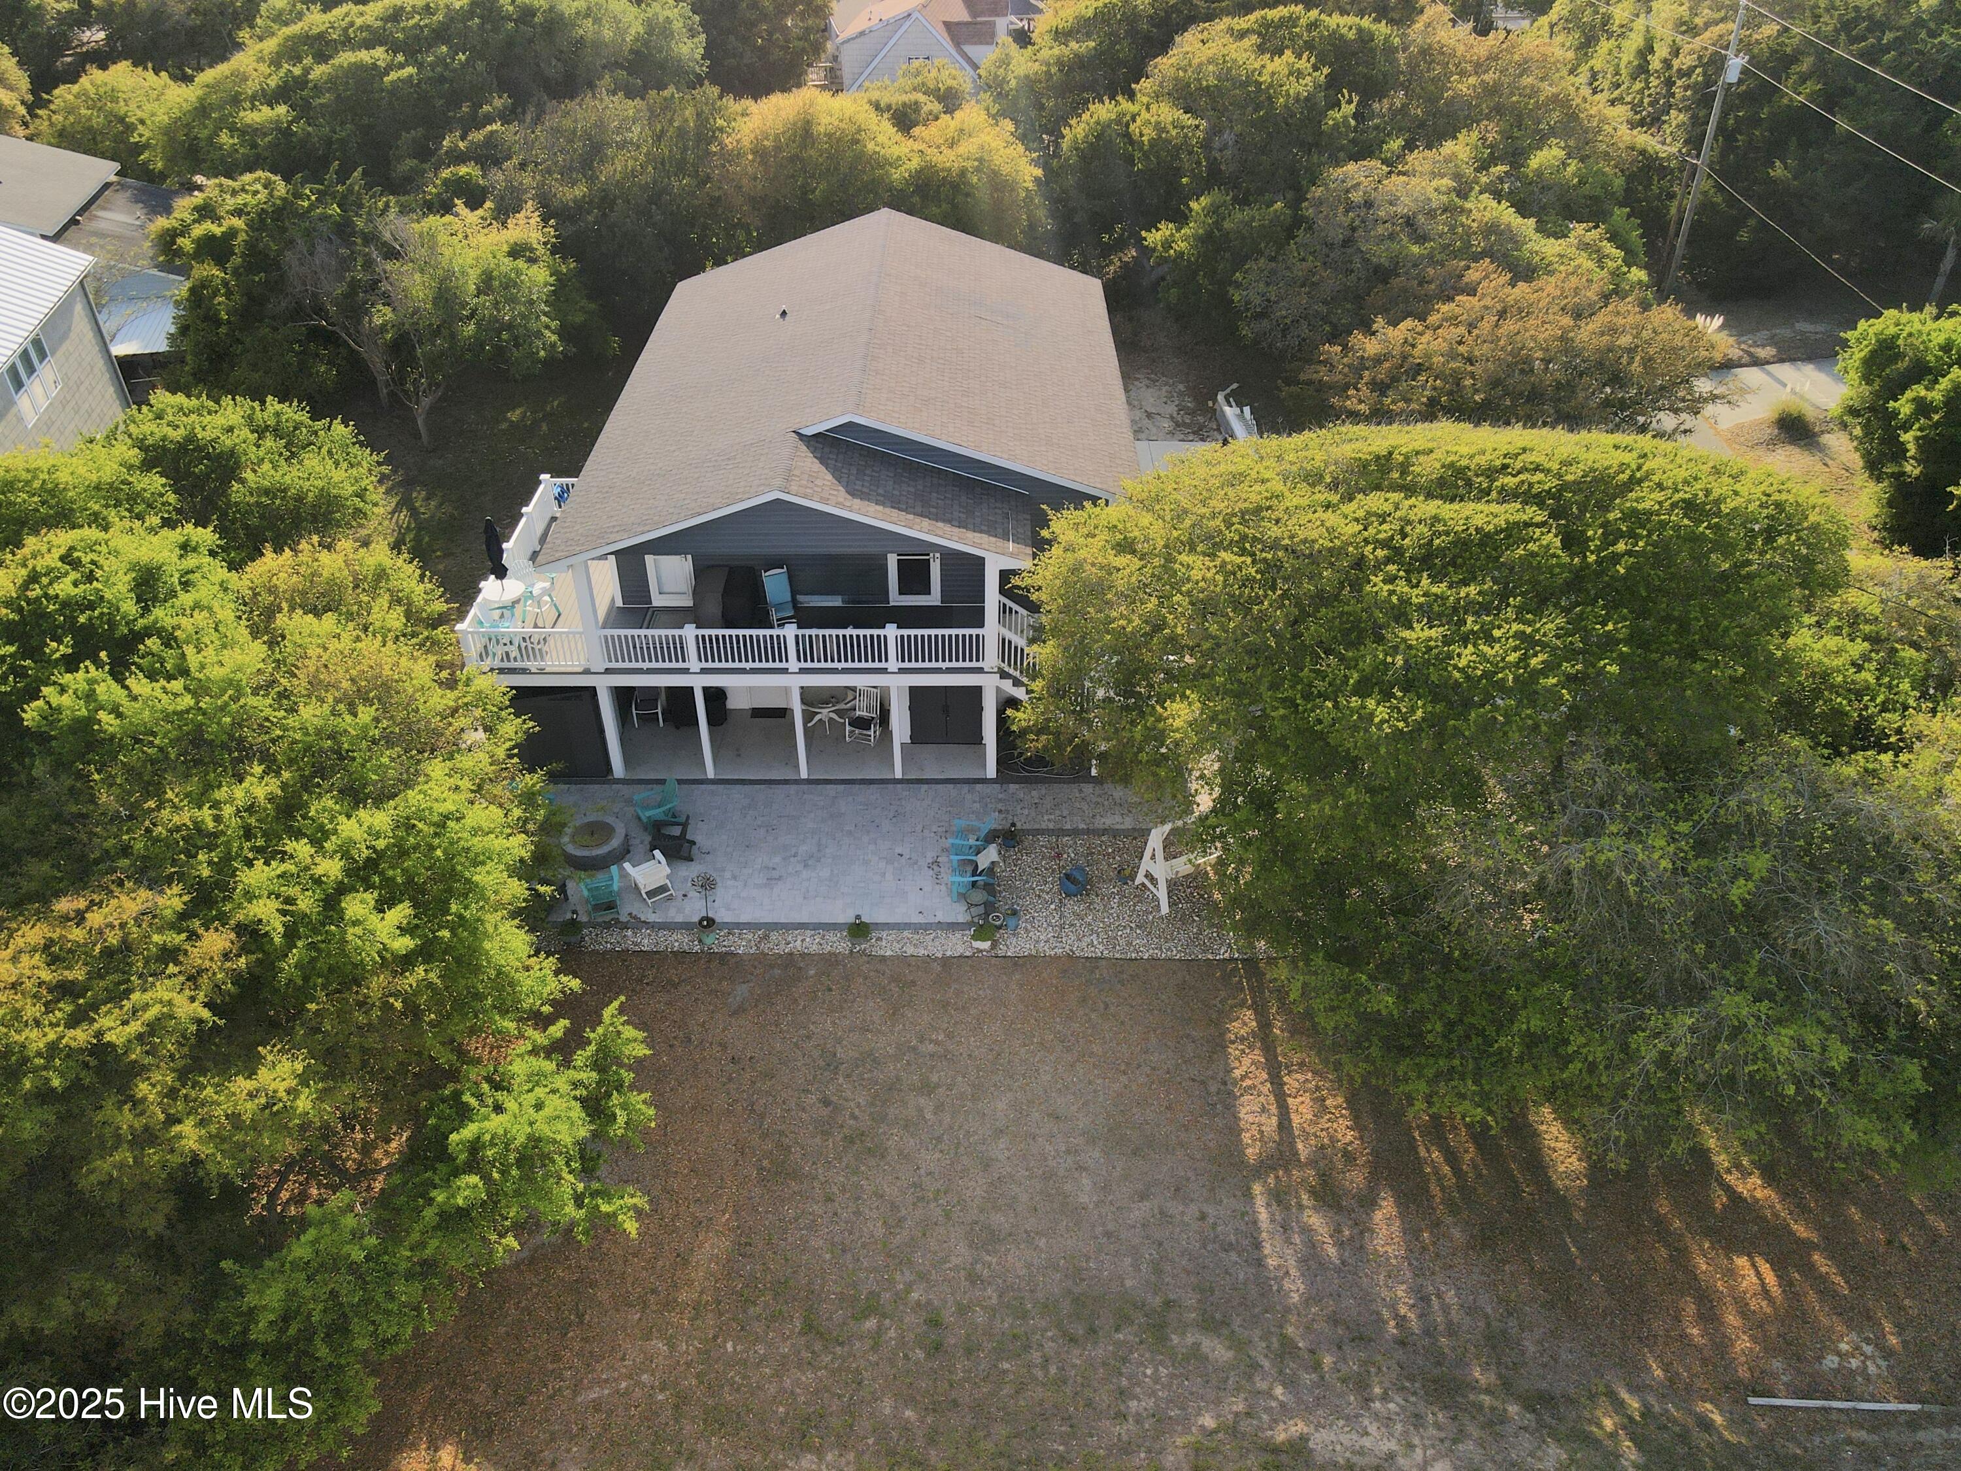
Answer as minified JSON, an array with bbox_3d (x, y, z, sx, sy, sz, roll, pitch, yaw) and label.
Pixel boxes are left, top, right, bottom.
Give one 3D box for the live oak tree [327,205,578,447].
[{"bbox_3d":[-13.930,-10.851,36.704,6.500,6.390,6.300,0,39,0],"label":"live oak tree"}]

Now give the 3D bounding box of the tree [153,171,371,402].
[{"bbox_3d":[-20.933,-13.054,39.681,6.400,6.110,6.110,0,39,0],"label":"tree"}]

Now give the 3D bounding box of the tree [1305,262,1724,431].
[{"bbox_3d":[14.286,-9.798,36.409,10.970,5.080,8.460,0,39,0],"label":"tree"}]

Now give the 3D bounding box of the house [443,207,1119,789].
[{"bbox_3d":[-3.276,-5.840,29.996,12.480,6.960,13.480,0,39,0],"label":"house"}]

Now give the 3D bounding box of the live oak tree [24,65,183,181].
[{"bbox_3d":[-34.339,-23.610,53.591,6.100,5.170,6.110,0,39,0],"label":"live oak tree"}]

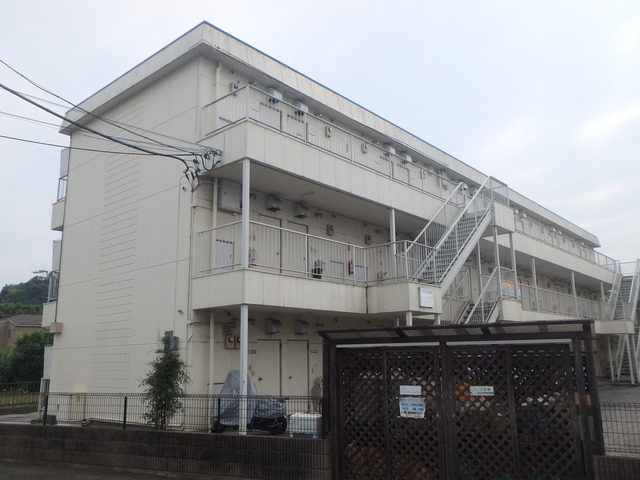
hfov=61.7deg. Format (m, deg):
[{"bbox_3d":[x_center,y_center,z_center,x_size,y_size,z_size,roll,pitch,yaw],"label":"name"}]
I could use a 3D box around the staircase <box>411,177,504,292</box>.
[{"bbox_3d":[3.979,-0.224,16.030,1.080,4.220,4.000,-11,-16,40],"label":"staircase"}]

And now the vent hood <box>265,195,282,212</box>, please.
[{"bbox_3d":[-1.157,-0.929,13.484,0.250,0.350,0.280,-11,-16,40],"label":"vent hood"}]

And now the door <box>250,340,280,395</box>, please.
[{"bbox_3d":[-1.188,3.285,12.695,0.080,1.820,0.800,-11,-16,40],"label":"door"}]

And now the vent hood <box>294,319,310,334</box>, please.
[{"bbox_3d":[-0.441,2.201,13.682,0.270,0.380,0.300,-11,-16,40],"label":"vent hood"}]

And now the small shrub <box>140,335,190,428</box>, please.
[{"bbox_3d":[-3.054,2.837,10.600,0.820,1.800,0.860,-11,-16,40],"label":"small shrub"}]

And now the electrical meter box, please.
[{"bbox_3d":[-2.068,-1.022,12.493,0.180,0.730,0.580,-11,-16,40],"label":"electrical meter box"}]

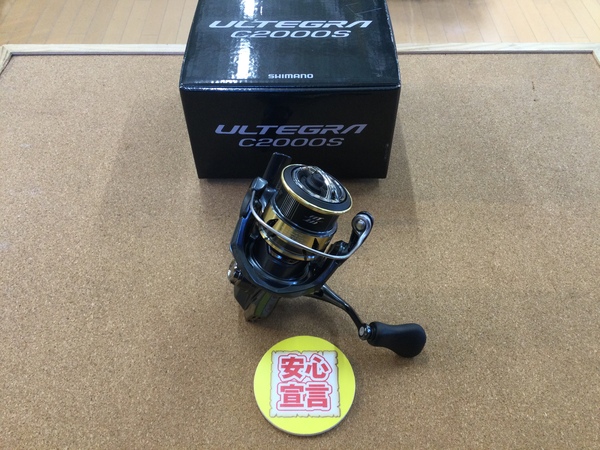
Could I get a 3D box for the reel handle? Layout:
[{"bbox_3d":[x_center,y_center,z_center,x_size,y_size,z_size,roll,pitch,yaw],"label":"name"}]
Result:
[{"bbox_3d":[0.055,0.065,0.309,0.037,0.015,0.021,13,47,-24],"label":"reel handle"}]

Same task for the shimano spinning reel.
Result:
[{"bbox_3d":[0.015,0.015,0.325,0.113,0.104,0.124,13,35,-24],"label":"shimano spinning reel"}]

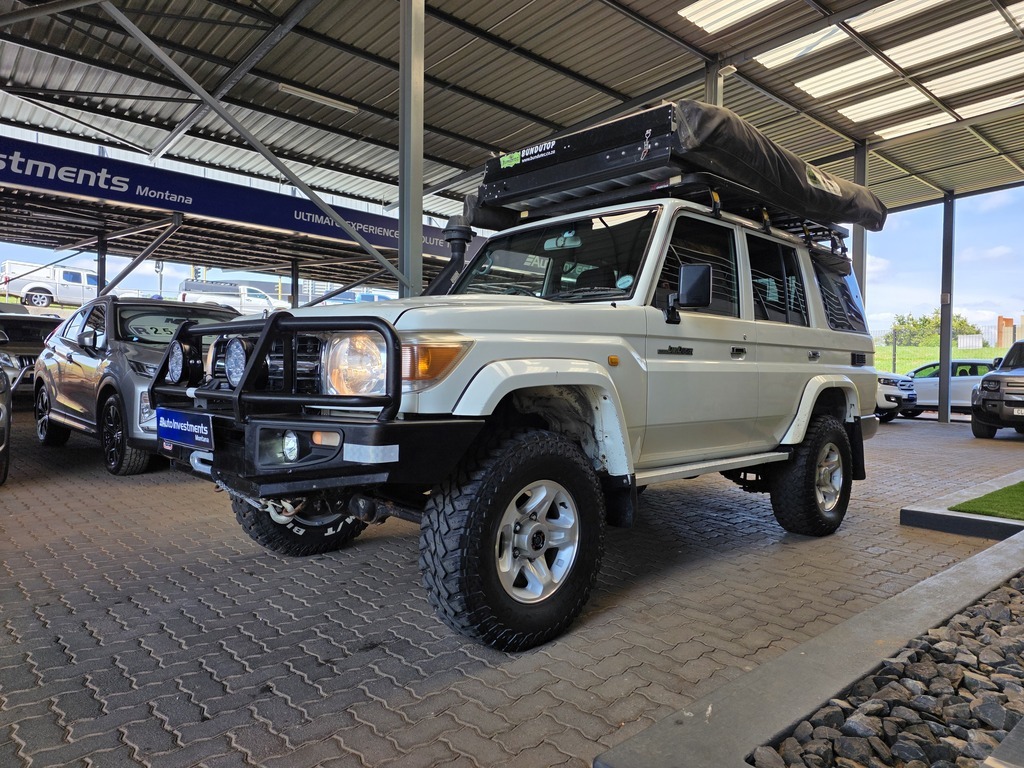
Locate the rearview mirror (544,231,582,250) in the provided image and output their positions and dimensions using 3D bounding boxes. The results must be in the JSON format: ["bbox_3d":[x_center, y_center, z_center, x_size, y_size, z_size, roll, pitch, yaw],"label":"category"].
[{"bbox_3d":[0.289,-0.803,3.814,0.225,0.085,0.065,1,0,27],"label":"rearview mirror"}]

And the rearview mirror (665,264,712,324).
[{"bbox_3d":[0.808,-0.408,3.092,0.110,0.255,0.225,0,1,-43],"label":"rearview mirror"}]

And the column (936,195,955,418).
[{"bbox_3d":[9.755,-1.725,15.340,0.190,5.206,0.190,0,1,-41],"label":"column"}]

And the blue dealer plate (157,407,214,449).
[{"bbox_3d":[-1.199,0.156,2.471,0.020,0.117,0.587,0,1,-43],"label":"blue dealer plate"}]

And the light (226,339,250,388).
[{"bbox_3d":[-0.887,-0.070,2.284,0.090,0.170,0.170,1,1,-45],"label":"light"}]

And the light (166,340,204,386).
[{"bbox_3d":[-1.329,-0.085,2.773,0.088,0.183,0.180,0,1,-43],"label":"light"}]

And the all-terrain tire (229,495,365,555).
[{"bbox_3d":[-1.091,0.538,3.724,0.800,0.800,0.270,0,1,-43],"label":"all-terrain tire"}]

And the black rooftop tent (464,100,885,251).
[{"bbox_3d":[1.224,-1.189,4.731,2.610,0.480,1.740,0,1,-43],"label":"black rooftop tent"}]

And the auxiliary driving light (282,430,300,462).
[{"bbox_3d":[-0.705,0.204,2.236,0.055,0.104,0.100,0,1,-43],"label":"auxiliary driving light"}]

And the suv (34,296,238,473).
[{"bbox_3d":[-3.753,-0.090,7.426,4.405,1.685,1.805,2,1,45],"label":"suv"}]

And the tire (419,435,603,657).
[{"bbox_3d":[0.024,0.563,2.515,0.268,0.770,0.775,2,1,45],"label":"tire"}]

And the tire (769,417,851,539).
[{"bbox_3d":[1.961,0.594,4.439,0.775,0.770,0.268,1,1,-45],"label":"tire"}]

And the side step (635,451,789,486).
[{"bbox_3d":[0.978,0.408,3.374,1.500,0.060,0.150,1,1,-45],"label":"side step"}]

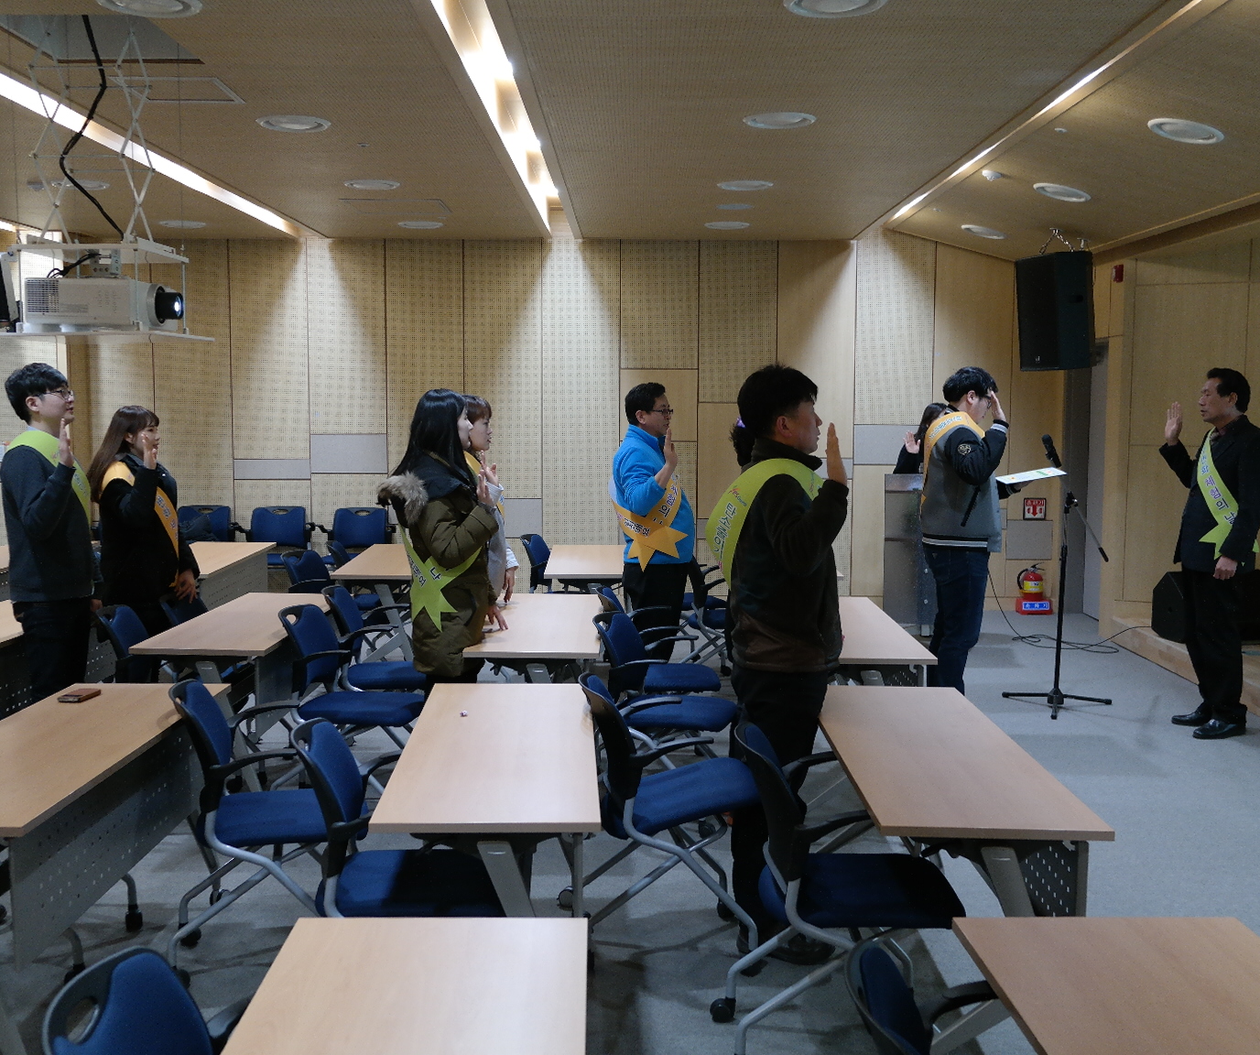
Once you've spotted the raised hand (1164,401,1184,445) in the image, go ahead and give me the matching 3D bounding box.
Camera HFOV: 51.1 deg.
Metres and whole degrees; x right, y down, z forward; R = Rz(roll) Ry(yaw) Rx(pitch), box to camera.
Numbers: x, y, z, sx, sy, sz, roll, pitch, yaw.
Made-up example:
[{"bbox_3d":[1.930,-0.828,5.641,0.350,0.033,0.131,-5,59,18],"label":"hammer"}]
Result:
[{"bbox_3d":[2.744,-0.524,6.652,0.090,0.200,0.055,5,7,41],"label":"raised hand"}]

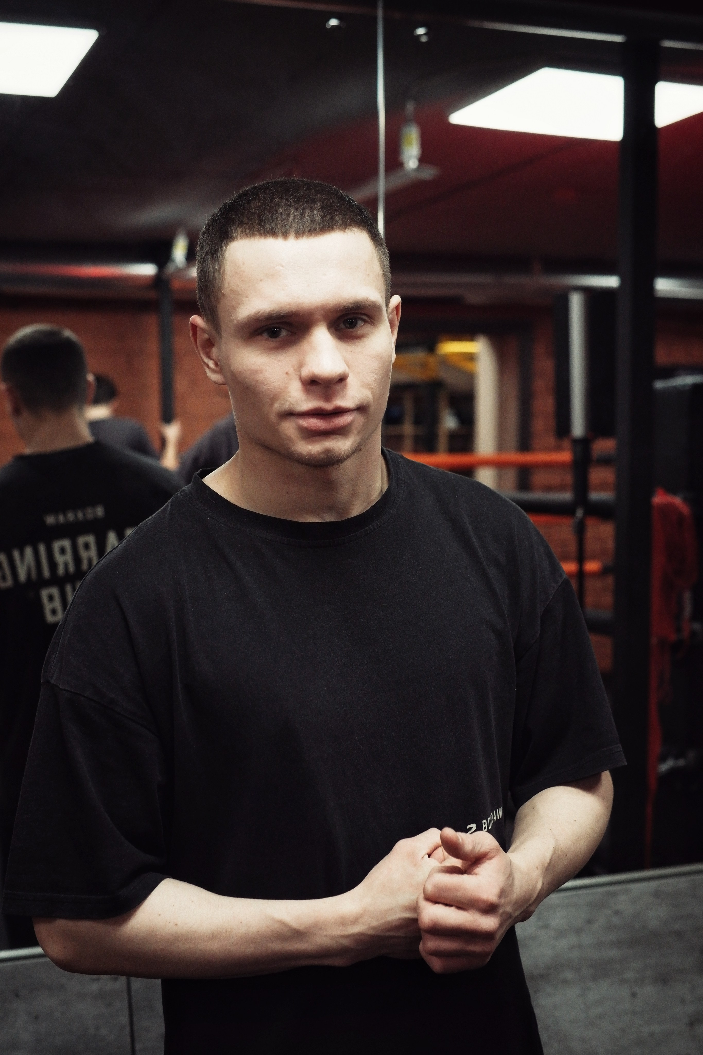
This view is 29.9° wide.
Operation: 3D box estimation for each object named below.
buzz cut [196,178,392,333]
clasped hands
[{"bbox_3d":[-0.047,-0.218,1.140,0.168,0.165,0.192,-7,6,-11],"label":"buzz cut"},{"bbox_3d":[0.074,0.294,1.040,0.142,0.113,0.130,-1,5,-9],"label":"clasped hands"}]

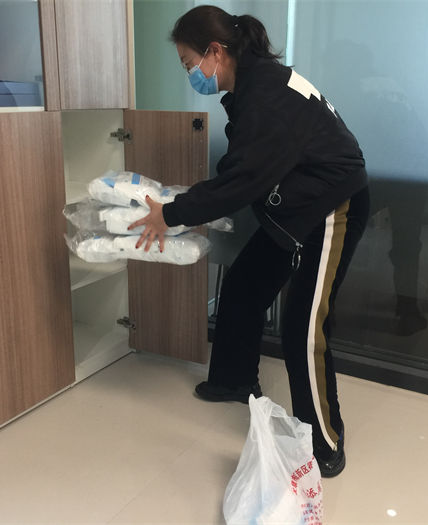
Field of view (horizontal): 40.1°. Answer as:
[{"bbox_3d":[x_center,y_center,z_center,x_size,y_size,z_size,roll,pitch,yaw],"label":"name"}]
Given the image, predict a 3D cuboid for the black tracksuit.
[{"bbox_3d":[0.166,-0.051,1.967,0.650,1.240,0.490,4,15,13],"label":"black tracksuit"}]

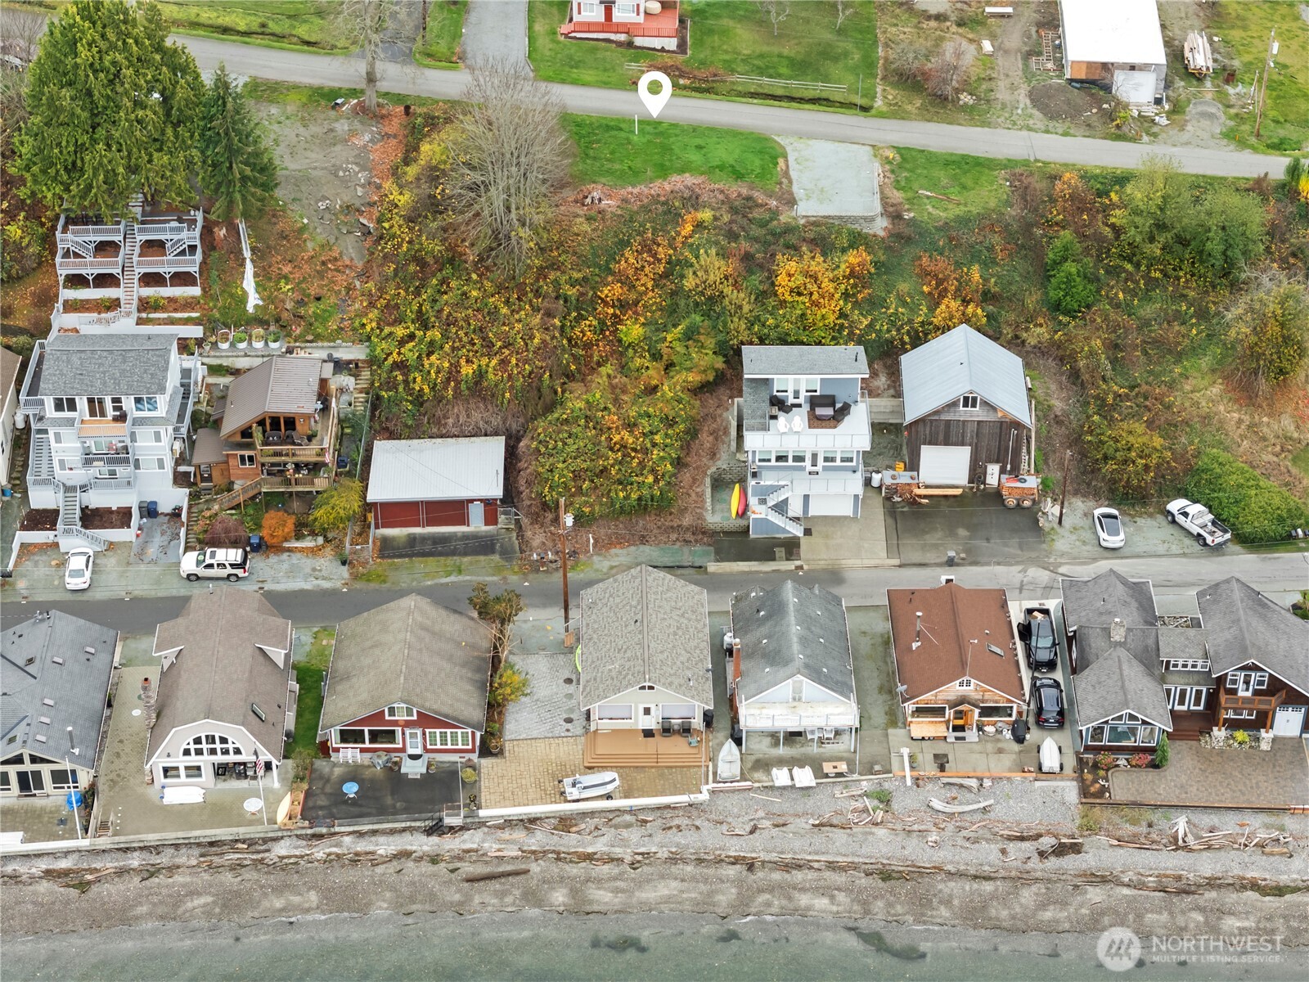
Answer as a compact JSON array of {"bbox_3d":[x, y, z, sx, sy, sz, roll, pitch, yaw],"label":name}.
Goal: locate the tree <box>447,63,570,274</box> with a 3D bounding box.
[{"bbox_3d":[-11.375,-25.022,205.703,9.500,17.300,9.000,0,36,0],"label":"tree"}]

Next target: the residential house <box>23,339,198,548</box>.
[{"bbox_3d":[-40.615,-4.272,196.821,12.222,12.100,12.898,-1,36,-1],"label":"residential house"}]

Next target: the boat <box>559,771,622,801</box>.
[{"bbox_3d":[-4.388,19.309,174.268,4.000,0.950,1.500,-5,35,-7],"label":"boat"}]

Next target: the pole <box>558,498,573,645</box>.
[{"bbox_3d":[-6.141,5.555,183.754,0.950,12.100,0.500,0,35,0],"label":"pole"}]

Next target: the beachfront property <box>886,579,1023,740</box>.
[{"bbox_3d":[20.763,10.727,182.039,8.435,5.136,13.317,0,36,0],"label":"beachfront property"}]

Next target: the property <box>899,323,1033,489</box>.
[{"bbox_3d":[23.539,-6.479,201.509,9.474,8.978,9.386,1,36,2],"label":"property"}]

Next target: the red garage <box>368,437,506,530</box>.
[{"bbox_3d":[-16.594,-0.810,203.141,10.200,3.150,8.800,-1,36,-2],"label":"red garage"}]

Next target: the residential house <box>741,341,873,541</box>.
[{"bbox_3d":[11.304,-4.268,199.203,9.168,8.900,14.022,0,36,-1],"label":"residential house"}]

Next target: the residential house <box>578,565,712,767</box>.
[{"bbox_3d":[-0.653,11.740,180.928,8.850,5.200,15.600,-1,35,-1],"label":"residential house"}]

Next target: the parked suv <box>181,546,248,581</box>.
[{"bbox_3d":[-31.859,5.252,192.336,5.130,1.930,2.000,2,36,3],"label":"parked suv"}]

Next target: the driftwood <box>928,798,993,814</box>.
[{"bbox_3d":[20.135,20.678,174.111,4.200,0.420,1.050,0,35,0],"label":"driftwood"}]

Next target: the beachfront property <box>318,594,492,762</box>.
[{"bbox_3d":[-16.714,12.821,178.798,10.979,5.545,11.769,0,36,1],"label":"beachfront property"}]

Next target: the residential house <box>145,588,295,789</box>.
[{"bbox_3d":[-29.264,13.157,178.307,8.800,6.300,14.500,-2,35,-2],"label":"residential house"}]

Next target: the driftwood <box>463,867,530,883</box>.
[{"bbox_3d":[-10.184,24.763,170.644,4.393,0.360,0.380,-7,36,-9],"label":"driftwood"}]

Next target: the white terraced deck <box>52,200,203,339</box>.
[{"bbox_3d":[-40.800,-18.126,207.859,11.700,7.600,10.800,-1,36,-1],"label":"white terraced deck"}]

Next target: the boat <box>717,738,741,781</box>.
[{"bbox_3d":[5.011,17.907,176.595,1.520,0.650,3.600,1,35,2],"label":"boat"}]

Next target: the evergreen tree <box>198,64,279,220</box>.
[{"bbox_3d":[-33.894,-28.332,212.571,6.400,13.700,6.400,0,35,0],"label":"evergreen tree"}]

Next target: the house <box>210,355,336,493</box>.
[{"bbox_3d":[-27.579,-4.947,196.742,8.400,6.000,9.400,1,35,1],"label":"house"}]

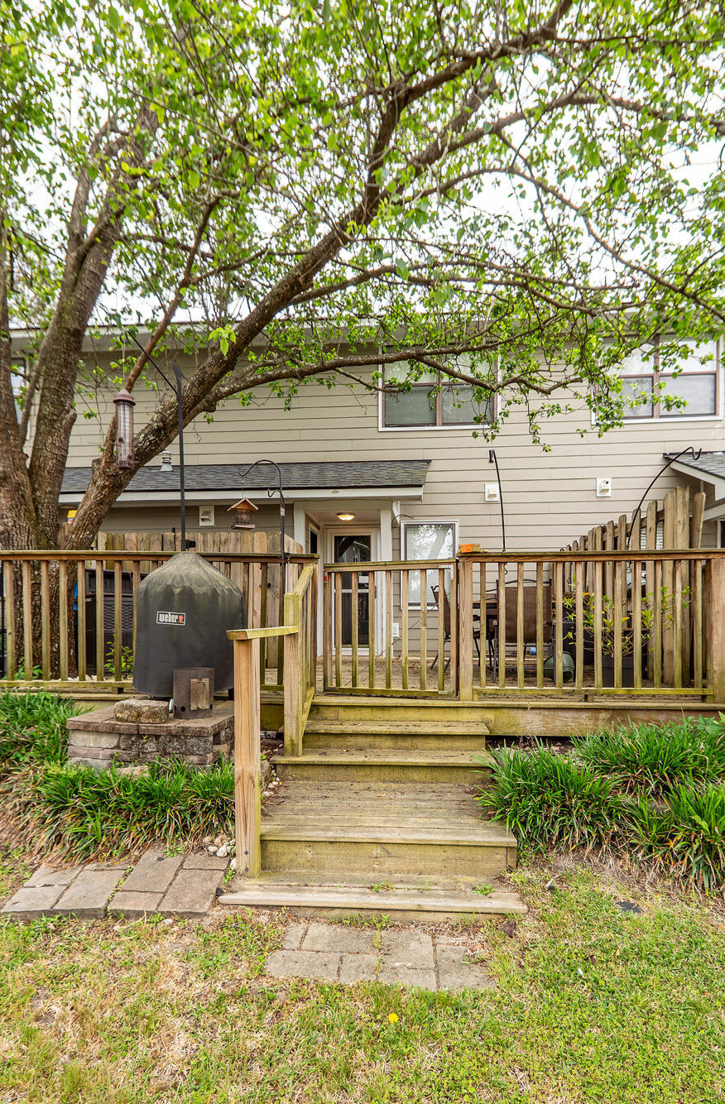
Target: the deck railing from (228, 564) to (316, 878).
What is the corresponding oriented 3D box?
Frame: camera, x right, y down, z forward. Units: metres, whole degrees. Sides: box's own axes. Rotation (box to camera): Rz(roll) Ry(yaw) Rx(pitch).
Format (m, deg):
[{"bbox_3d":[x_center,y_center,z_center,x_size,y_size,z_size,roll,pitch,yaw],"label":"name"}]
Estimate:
[{"bbox_3d":[-0.450,0.777,3.206,0.120,1.470,1.630,0,-3,6],"label":"deck railing"}]

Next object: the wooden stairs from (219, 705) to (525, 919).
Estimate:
[{"bbox_3d":[0.105,1.298,3.106,1.330,0.590,1.630,0,-3,4],"label":"wooden stairs"}]

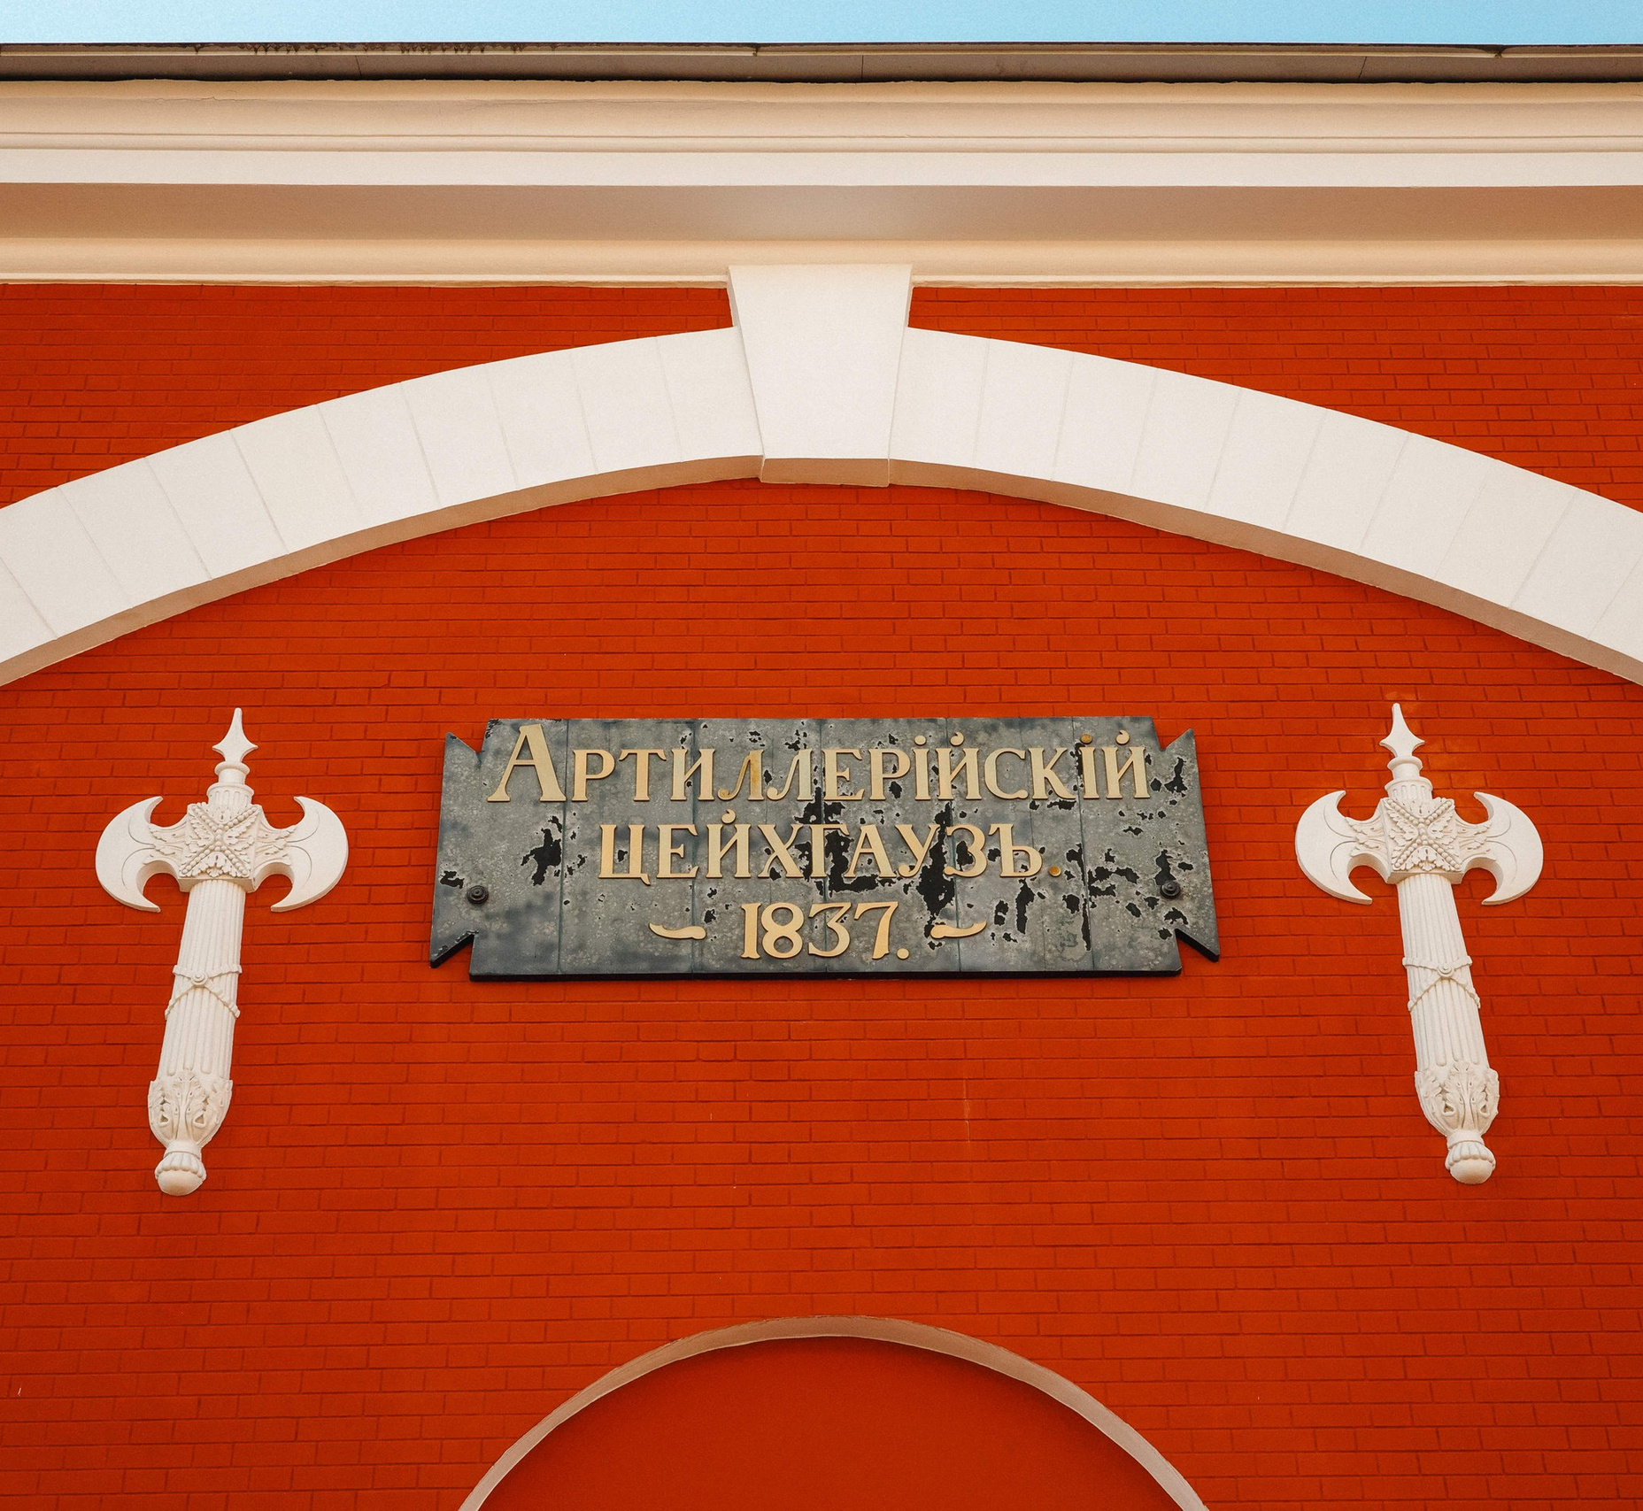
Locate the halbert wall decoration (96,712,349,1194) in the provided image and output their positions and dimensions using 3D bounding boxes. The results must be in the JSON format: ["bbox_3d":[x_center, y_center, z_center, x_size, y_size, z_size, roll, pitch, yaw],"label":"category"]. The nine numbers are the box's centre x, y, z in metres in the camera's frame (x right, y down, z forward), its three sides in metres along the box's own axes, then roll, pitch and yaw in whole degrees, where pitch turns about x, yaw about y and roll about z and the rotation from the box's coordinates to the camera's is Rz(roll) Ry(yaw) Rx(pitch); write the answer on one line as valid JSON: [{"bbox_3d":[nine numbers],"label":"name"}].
[{"bbox_3d":[-2.190,0.644,9.039,0.917,1.947,0.160,0,-31,-1],"label":"halbert wall decoration"}]

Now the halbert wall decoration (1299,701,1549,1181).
[{"bbox_3d":[2.230,0.624,9.155,0.919,1.943,0.160,0,-31,-1],"label":"halbert wall decoration"}]

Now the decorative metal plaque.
[{"bbox_3d":[0.009,0.338,9.327,2.837,1.073,0.070,0,-31,-1],"label":"decorative metal plaque"}]

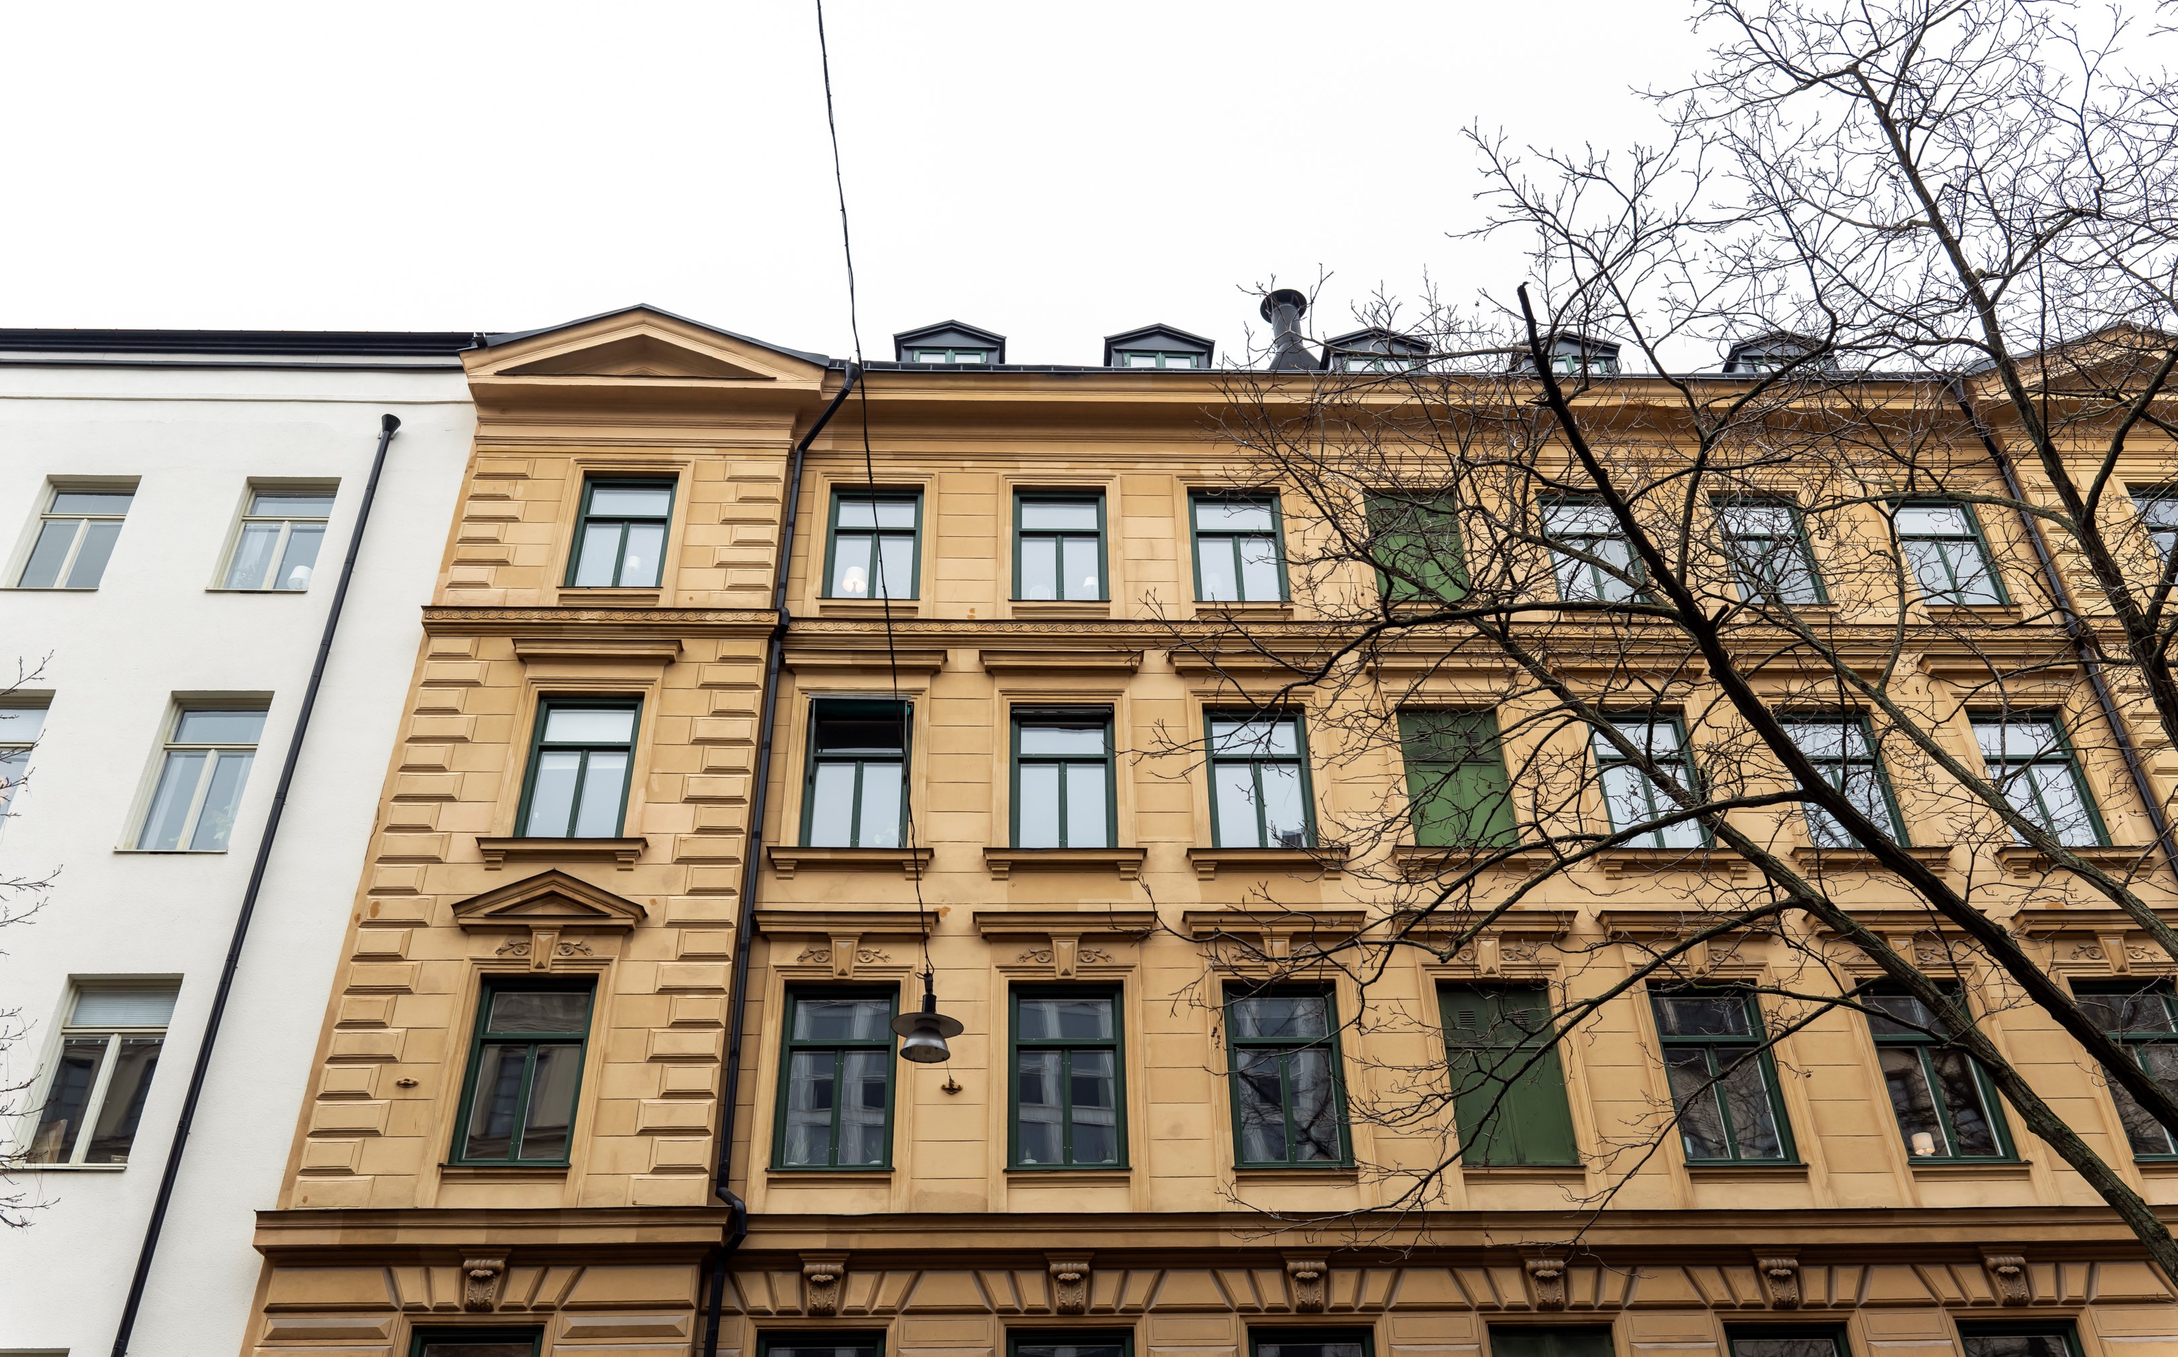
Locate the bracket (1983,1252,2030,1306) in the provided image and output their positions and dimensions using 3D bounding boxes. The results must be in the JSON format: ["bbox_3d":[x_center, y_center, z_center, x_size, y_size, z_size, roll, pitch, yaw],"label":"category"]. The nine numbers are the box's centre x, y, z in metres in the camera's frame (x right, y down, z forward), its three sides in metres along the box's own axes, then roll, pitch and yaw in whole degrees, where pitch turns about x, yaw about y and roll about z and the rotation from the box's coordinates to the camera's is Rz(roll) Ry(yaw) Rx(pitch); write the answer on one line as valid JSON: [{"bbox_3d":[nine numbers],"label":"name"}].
[{"bbox_3d":[9.346,6.094,17.805,0.390,0.512,0.240,0,-35,-2],"label":"bracket"}]

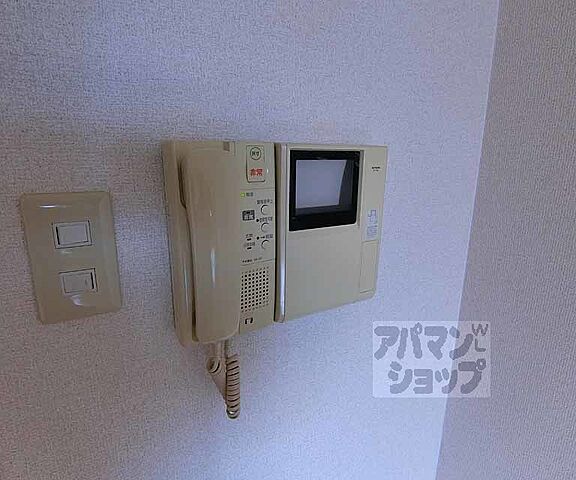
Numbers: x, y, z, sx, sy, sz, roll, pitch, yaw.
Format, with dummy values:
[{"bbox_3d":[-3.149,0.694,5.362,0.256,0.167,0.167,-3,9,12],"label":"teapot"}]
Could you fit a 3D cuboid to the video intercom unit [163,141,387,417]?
[{"bbox_3d":[-0.002,0.047,0.394,0.248,0.308,0.064,-6,14,-29],"label":"video intercom unit"}]

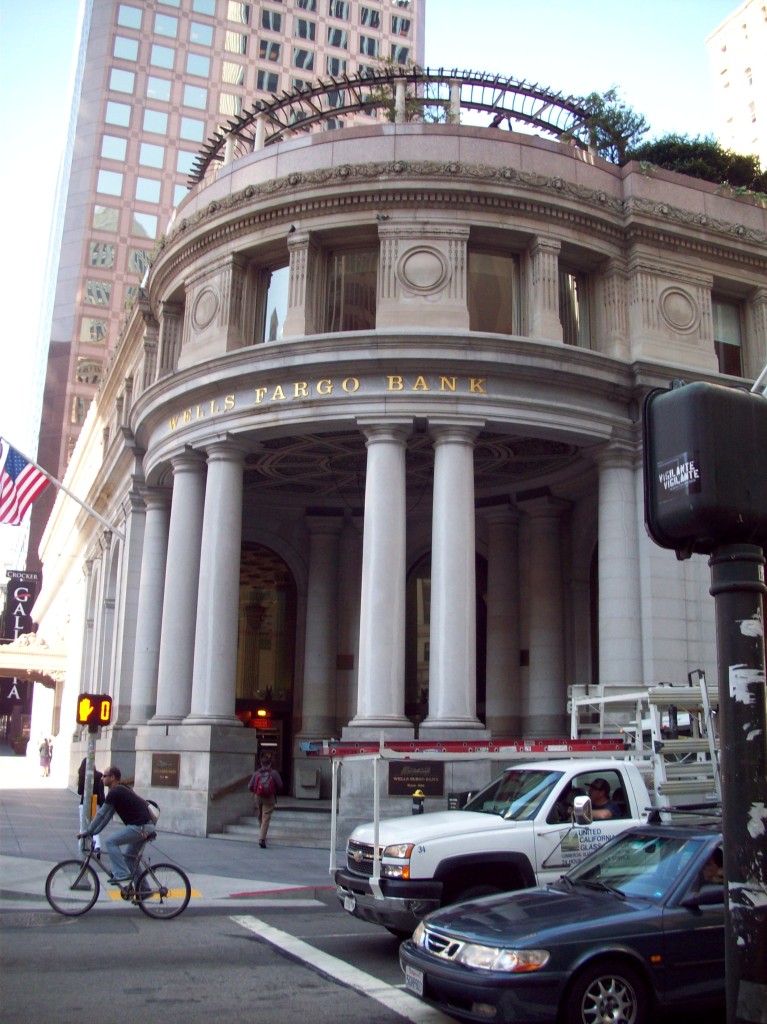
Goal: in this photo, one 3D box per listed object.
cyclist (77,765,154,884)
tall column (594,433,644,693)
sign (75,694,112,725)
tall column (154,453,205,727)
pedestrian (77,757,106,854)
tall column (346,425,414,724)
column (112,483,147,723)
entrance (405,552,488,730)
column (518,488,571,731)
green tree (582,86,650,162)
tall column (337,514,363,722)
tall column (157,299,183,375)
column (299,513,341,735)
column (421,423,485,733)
[{"bbox_3d":[-3.330,3.967,13.600,0.950,1.510,0.550,2,-13,0],"label":"cyclist"},{"bbox_3d":[5.473,1.753,25.378,1.220,6.760,1.220,9,-15,-30],"label":"tall column"},{"bbox_3d":[-4.001,2.730,15.148,0.490,0.443,0.260,6,-13,-20],"label":"sign"},{"bbox_3d":[-5.009,1.802,26.858,1.370,6.760,1.370,13,-17,-40],"label":"tall column"},{"bbox_3d":[-5.054,5.097,18.934,0.540,1.660,0.420,5,-12,-16],"label":"pedestrian"},{"bbox_3d":[0.035,1.309,22.521,1.300,6.250,1.300,1,-12,0],"label":"tall column"},{"bbox_3d":[-6.448,2.693,29.462,1.200,6.250,1.100,6,-13,-22],"label":"column"},{"bbox_3d":[1.764,4.881,33.012,2.650,7.640,0.600,-4,-14,23],"label":"entrance"},{"bbox_3d":[4.597,3.008,30.915,1.350,6.760,1.350,-4,-14,23],"label":"column"},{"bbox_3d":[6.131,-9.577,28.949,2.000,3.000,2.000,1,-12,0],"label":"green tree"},{"bbox_3d":[-0.419,3.257,31.408,1.280,6.280,1.280,1,-12,0],"label":"tall column"},{"bbox_3d":[-5.874,-4.535,30.152,0.720,2.580,0.580,8,-14,-26],"label":"tall column"},{"bbox_3d":[-1.923,3.515,33.902,1.350,6.760,1.350,2,-13,0],"label":"column"},{"bbox_3d":[1.520,1.316,23.964,1.370,6.760,1.370,2,-13,-1],"label":"column"}]

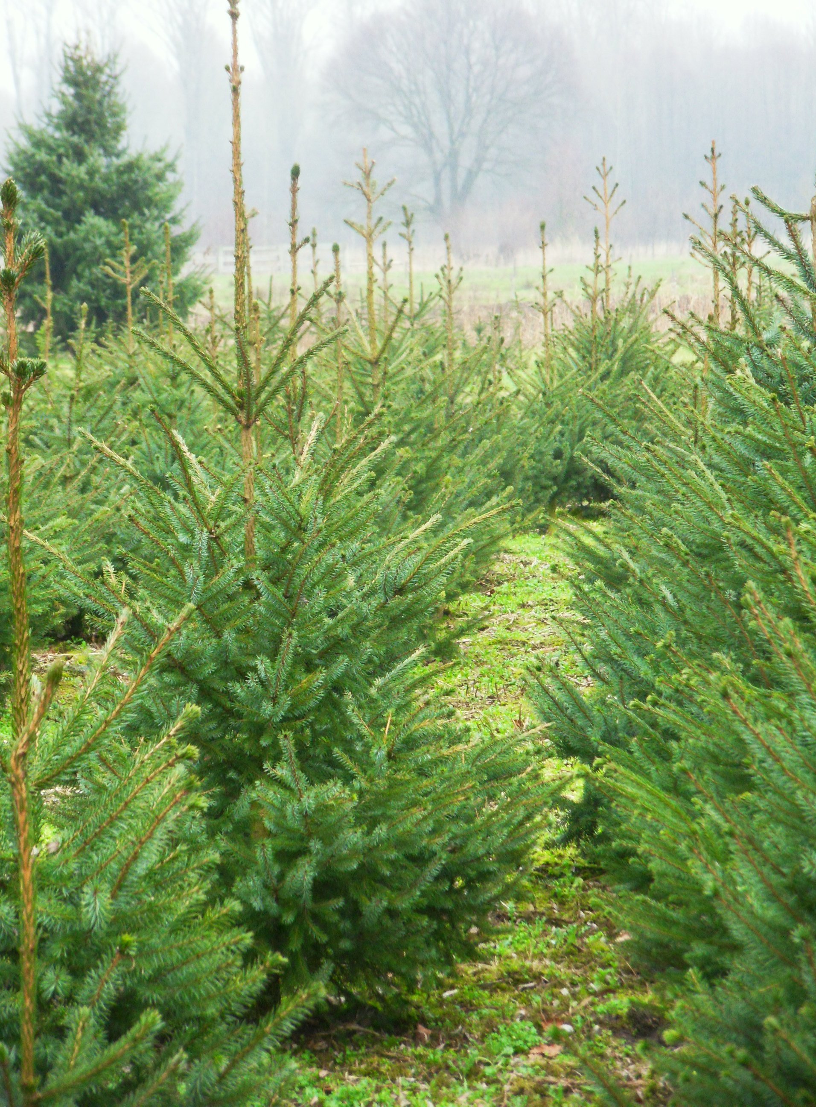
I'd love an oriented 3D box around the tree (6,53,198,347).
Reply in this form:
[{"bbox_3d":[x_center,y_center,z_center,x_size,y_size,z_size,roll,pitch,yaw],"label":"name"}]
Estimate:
[{"bbox_3d":[-3.282,-3.825,60.000,2.099,3.282,2.099,-1,3,0],"label":"tree"}]

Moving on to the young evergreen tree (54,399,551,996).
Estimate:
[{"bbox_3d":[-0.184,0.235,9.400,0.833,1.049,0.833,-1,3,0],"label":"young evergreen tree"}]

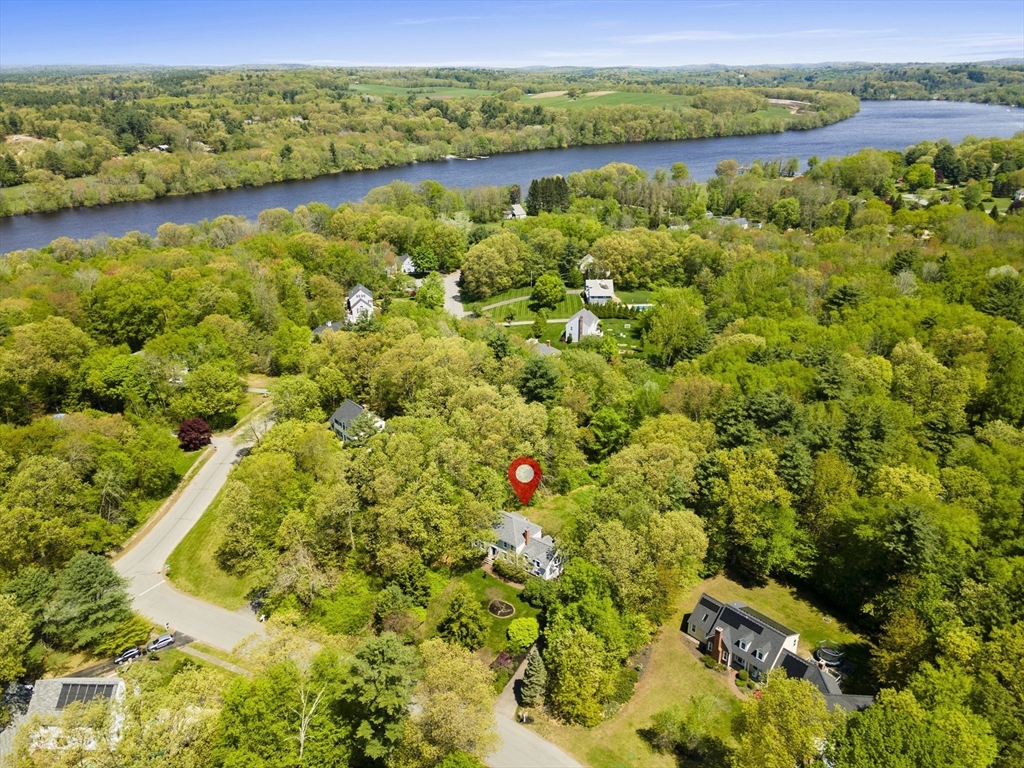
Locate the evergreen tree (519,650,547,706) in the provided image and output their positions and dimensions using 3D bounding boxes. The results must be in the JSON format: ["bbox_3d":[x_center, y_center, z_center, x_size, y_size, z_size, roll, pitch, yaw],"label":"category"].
[{"bbox_3d":[3.340,45.680,110.380,4.660,11.100,4.660,0,24,0],"label":"evergreen tree"}]

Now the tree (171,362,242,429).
[{"bbox_3d":[-83.055,4.276,193.975,17.810,19.410,17.810,-11,26,-23],"label":"tree"}]

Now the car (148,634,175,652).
[{"bbox_3d":[-64.150,47.200,129.470,4.600,1.650,1.850,-14,28,-29],"label":"car"}]

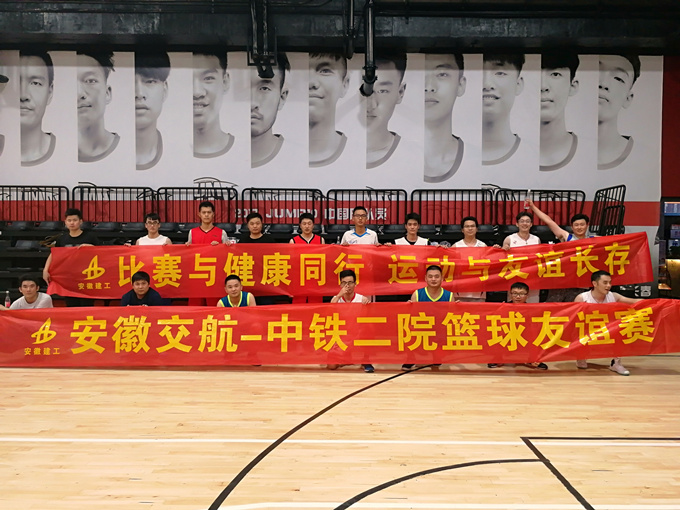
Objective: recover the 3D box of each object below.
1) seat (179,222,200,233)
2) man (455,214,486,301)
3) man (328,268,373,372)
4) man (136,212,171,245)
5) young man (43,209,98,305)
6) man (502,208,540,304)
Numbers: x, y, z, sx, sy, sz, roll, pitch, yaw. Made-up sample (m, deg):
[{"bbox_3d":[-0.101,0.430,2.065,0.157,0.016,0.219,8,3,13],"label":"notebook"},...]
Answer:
[{"bbox_3d":[-2.469,-0.467,9.000,0.430,0.240,0.380,0,1,0],"label":"seat"},{"bbox_3d":[1.582,0.390,6.467,0.620,1.715,0.380,0,2,0],"label":"man"},{"bbox_3d":[0.116,0.694,5.880,0.560,1.088,0.620,0,1,0],"label":"man"},{"bbox_3d":[-2.286,0.349,6.500,0.550,1.740,0.360,0,1,-7],"label":"man"},{"bbox_3d":[-3.240,0.328,6.400,0.640,1.778,0.380,0,1,-12],"label":"young man"},{"bbox_3d":[2.224,0.346,6.500,0.550,1.783,0.370,0,1,6],"label":"man"}]

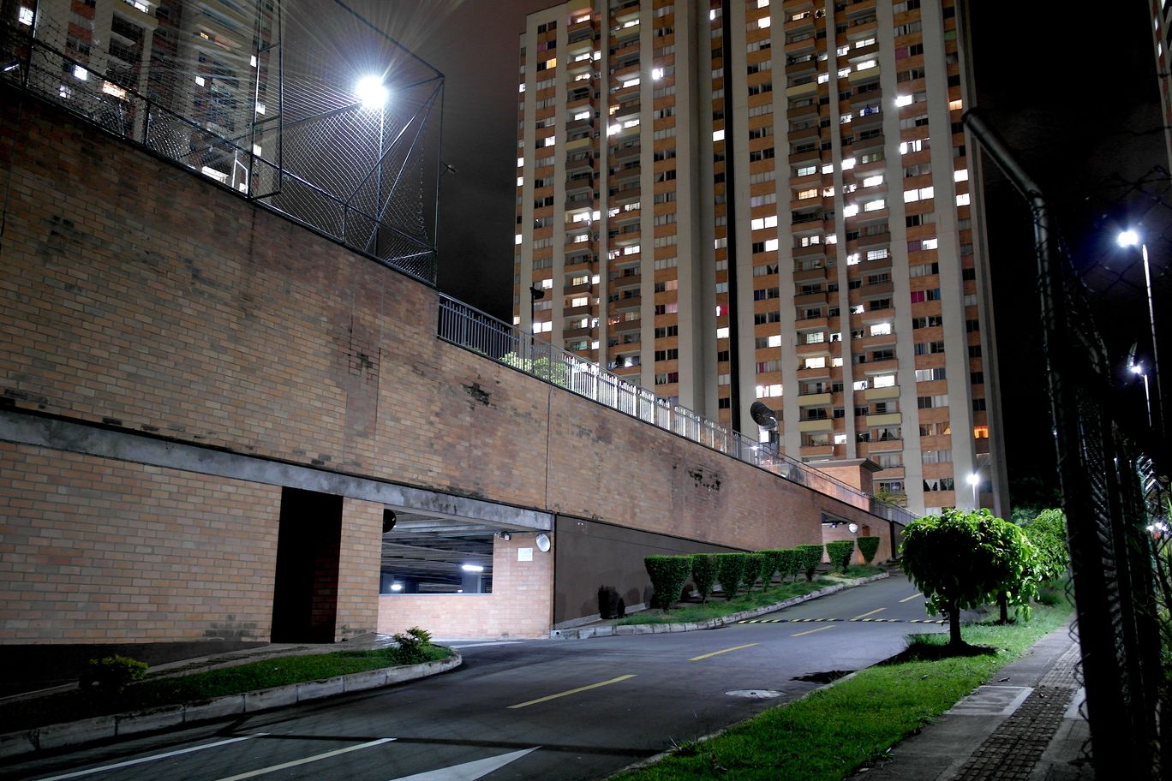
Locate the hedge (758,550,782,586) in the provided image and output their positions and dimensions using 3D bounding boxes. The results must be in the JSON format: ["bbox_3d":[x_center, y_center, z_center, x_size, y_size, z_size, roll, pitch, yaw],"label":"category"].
[{"bbox_3d":[5.781,5.628,30.709,0.950,1.219,0.950,-7,-15,28],"label":"hedge"}]

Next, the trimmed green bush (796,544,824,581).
[{"bbox_3d":[7.893,6.078,34.486,0.955,1.339,0.955,-7,-15,28],"label":"trimmed green bush"}]

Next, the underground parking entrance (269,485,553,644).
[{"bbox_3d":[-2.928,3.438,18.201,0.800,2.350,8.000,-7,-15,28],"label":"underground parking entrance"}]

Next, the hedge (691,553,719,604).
[{"bbox_3d":[3.145,5.021,26.005,0.950,1.294,0.950,-7,-15,28],"label":"hedge"}]

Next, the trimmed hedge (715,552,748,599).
[{"bbox_3d":[4.120,5.253,27.742,0.867,1.279,0.867,0,-13,0],"label":"trimmed hedge"}]

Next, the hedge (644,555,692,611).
[{"bbox_3d":[2.004,4.751,23.970,1.156,1.346,1.156,0,-13,0],"label":"hedge"}]

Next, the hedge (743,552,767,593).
[{"bbox_3d":[5.035,5.493,29.371,0.950,1.165,0.950,-7,-15,28],"label":"hedge"}]

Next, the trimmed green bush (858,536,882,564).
[{"bbox_3d":[12.228,6.914,42.258,0.981,1.215,0.981,-7,-15,28],"label":"trimmed green bush"}]

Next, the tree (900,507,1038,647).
[{"bbox_3d":[5.998,2.942,15.506,2.099,2.187,2.099,-7,-15,28],"label":"tree"}]

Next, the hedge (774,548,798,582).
[{"bbox_3d":[6.575,5.784,32.133,0.950,1.188,0.950,-7,-15,28],"label":"hedge"}]

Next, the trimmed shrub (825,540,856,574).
[{"bbox_3d":[9.854,6.466,38.000,1.086,1.302,1.086,-7,-15,28],"label":"trimmed shrub"}]

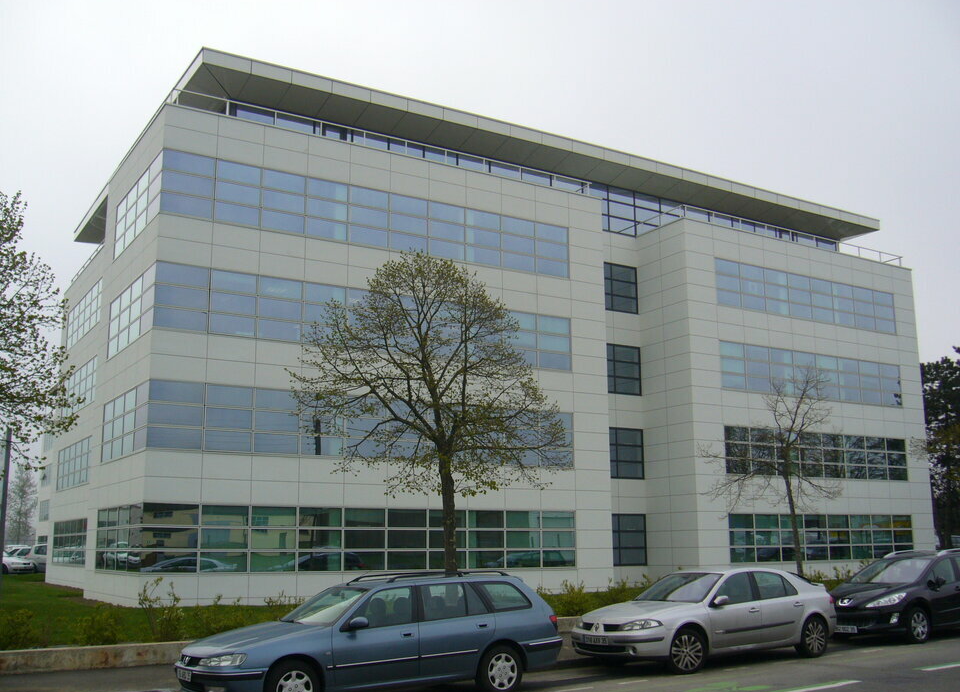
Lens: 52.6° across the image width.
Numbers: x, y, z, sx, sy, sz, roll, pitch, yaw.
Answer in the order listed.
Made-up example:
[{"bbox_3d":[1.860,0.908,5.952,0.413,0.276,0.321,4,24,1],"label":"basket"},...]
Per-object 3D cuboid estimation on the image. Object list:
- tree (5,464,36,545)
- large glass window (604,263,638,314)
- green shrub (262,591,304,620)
[{"bbox_3d":[-38.141,13.886,79.922,3.000,8.425,3.000,0,-12,0],"label":"tree"},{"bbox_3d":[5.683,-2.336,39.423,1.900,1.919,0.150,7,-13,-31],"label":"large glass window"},{"bbox_3d":[-3.164,4.260,15.614,0.750,0.640,0.650,7,-13,-31],"label":"green shrub"}]

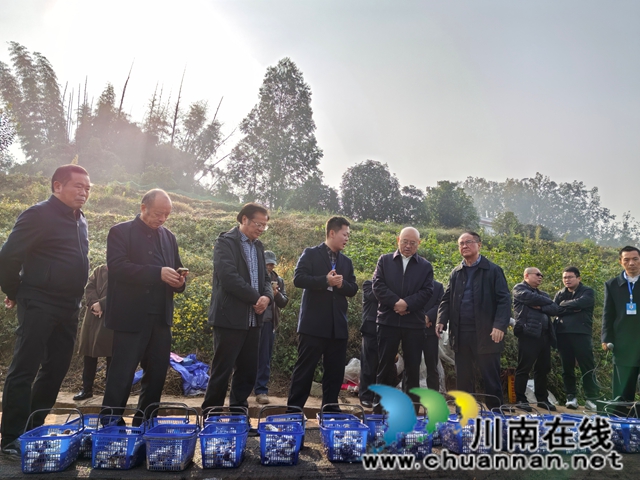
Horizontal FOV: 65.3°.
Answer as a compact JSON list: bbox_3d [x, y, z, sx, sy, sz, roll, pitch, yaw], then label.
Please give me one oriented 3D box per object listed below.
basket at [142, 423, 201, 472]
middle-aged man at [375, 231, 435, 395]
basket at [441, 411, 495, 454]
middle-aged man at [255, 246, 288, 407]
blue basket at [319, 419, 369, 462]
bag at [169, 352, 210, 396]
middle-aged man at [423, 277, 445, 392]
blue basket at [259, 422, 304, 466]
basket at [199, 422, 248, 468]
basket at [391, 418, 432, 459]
[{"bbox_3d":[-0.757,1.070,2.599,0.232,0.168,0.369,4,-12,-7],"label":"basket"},{"bbox_3d":[0.774,0.752,4.609,0.580,1.740,0.380,1,-12,4],"label":"middle-aged man"},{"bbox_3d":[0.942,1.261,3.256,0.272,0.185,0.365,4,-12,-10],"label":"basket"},{"bbox_3d":[-0.544,0.923,5.428,0.470,1.650,0.360,1,-13,2],"label":"middle-aged man"},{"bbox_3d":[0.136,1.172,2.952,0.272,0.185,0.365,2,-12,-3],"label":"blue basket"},{"bbox_3d":[-1.440,1.495,5.550,0.530,0.500,0.420,1,-13,0],"label":"bag"},{"bbox_3d":[1.195,1.037,5.768,0.500,1.660,0.330,-1,-12,11],"label":"middle-aged man"},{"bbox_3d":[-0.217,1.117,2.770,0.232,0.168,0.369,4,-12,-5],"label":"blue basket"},{"bbox_3d":[-0.510,1.102,2.671,0.238,0.164,0.347,2,-13,-5],"label":"basket"},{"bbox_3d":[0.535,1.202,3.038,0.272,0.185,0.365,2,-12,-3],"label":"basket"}]

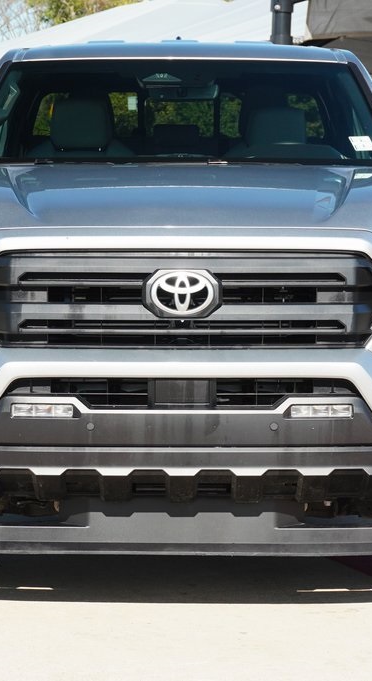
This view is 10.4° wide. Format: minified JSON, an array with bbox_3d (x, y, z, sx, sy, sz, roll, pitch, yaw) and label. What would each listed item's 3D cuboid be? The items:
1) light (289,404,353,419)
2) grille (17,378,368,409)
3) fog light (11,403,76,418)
[{"bbox_3d":[0.371,0.196,5.650,0.176,0.044,0.060,0,5,0],"label":"light"},{"bbox_3d":[-0.007,0.147,5.670,0.970,0.095,0.100,0,5,0],"label":"grille"},{"bbox_3d":[-0.396,0.193,5.650,0.176,0.044,0.060,0,5,0],"label":"fog light"}]

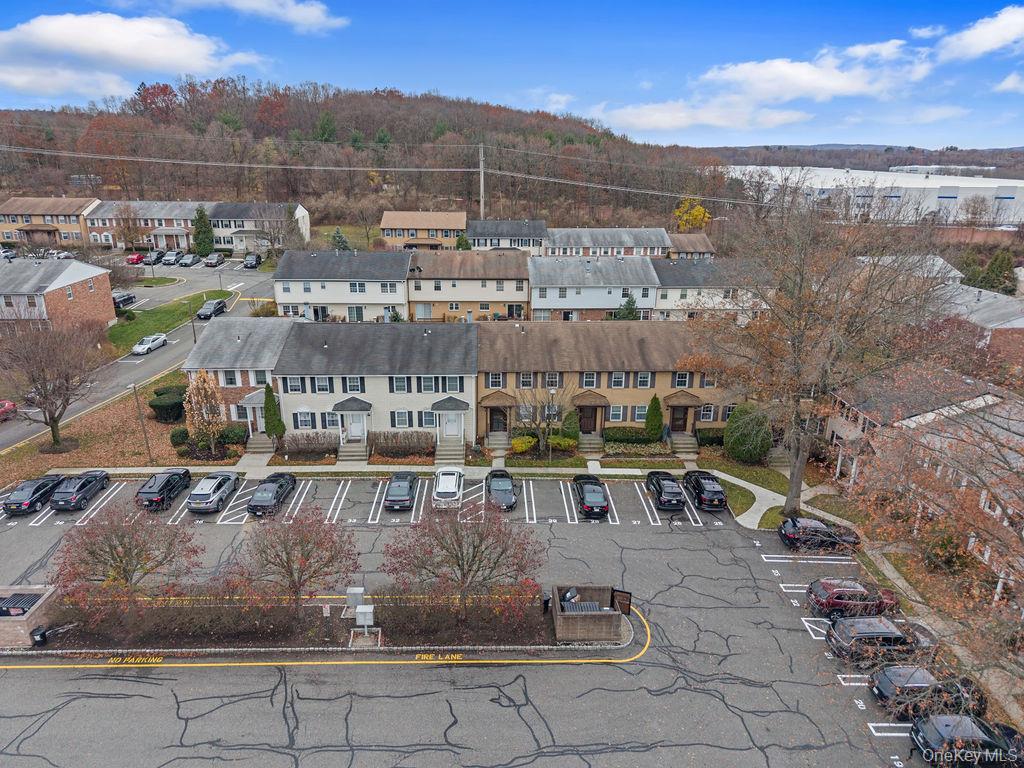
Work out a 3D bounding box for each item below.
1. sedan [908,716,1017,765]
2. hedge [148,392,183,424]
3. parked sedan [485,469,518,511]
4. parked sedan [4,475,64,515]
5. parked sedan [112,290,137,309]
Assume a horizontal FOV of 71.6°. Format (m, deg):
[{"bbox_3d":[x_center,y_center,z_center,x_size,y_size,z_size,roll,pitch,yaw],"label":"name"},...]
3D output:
[{"bbox_3d":[19.262,14.700,29.329,4.800,1.450,1.840,1,20,1],"label":"sedan"},{"bbox_3d":[-28.175,1.833,58.520,3.000,1.950,2.700,0,20,-2],"label":"hedge"},{"bbox_3d":[-0.679,7.142,49.288,1.810,1.450,4.600,-2,20,-7],"label":"parked sedan"},{"bbox_3d":[-31.244,6.992,46.581,1.830,1.470,4.800,0,20,-2],"label":"parked sedan"},{"bbox_3d":[-48.489,-10.454,87.772,1.820,1.480,4.700,2,20,2],"label":"parked sedan"}]

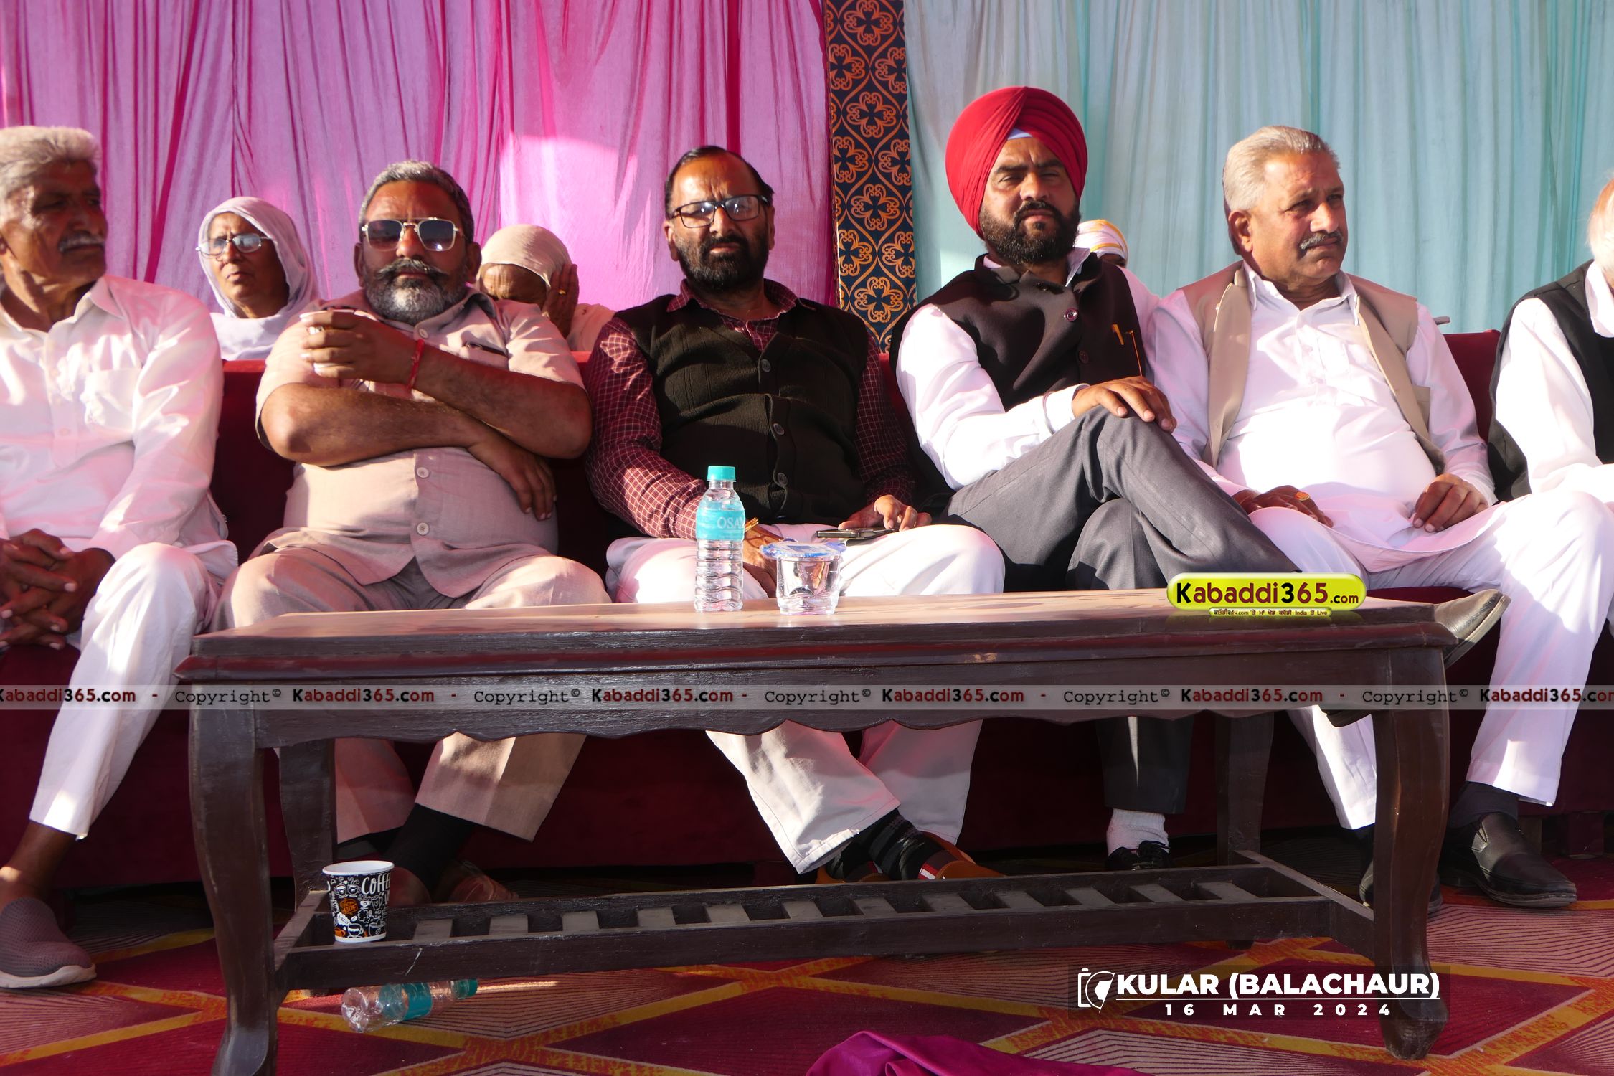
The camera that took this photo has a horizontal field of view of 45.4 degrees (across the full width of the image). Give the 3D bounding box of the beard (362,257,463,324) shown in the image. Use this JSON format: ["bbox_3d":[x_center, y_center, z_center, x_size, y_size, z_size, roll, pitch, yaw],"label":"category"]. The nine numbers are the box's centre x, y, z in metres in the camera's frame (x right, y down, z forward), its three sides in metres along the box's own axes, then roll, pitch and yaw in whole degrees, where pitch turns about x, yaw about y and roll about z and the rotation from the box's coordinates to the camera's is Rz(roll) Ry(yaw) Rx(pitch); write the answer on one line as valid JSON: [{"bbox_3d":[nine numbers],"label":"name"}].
[{"bbox_3d":[-0.607,-0.381,2.980,0.150,0.105,0.110,-1,-2,-5],"label":"beard"}]

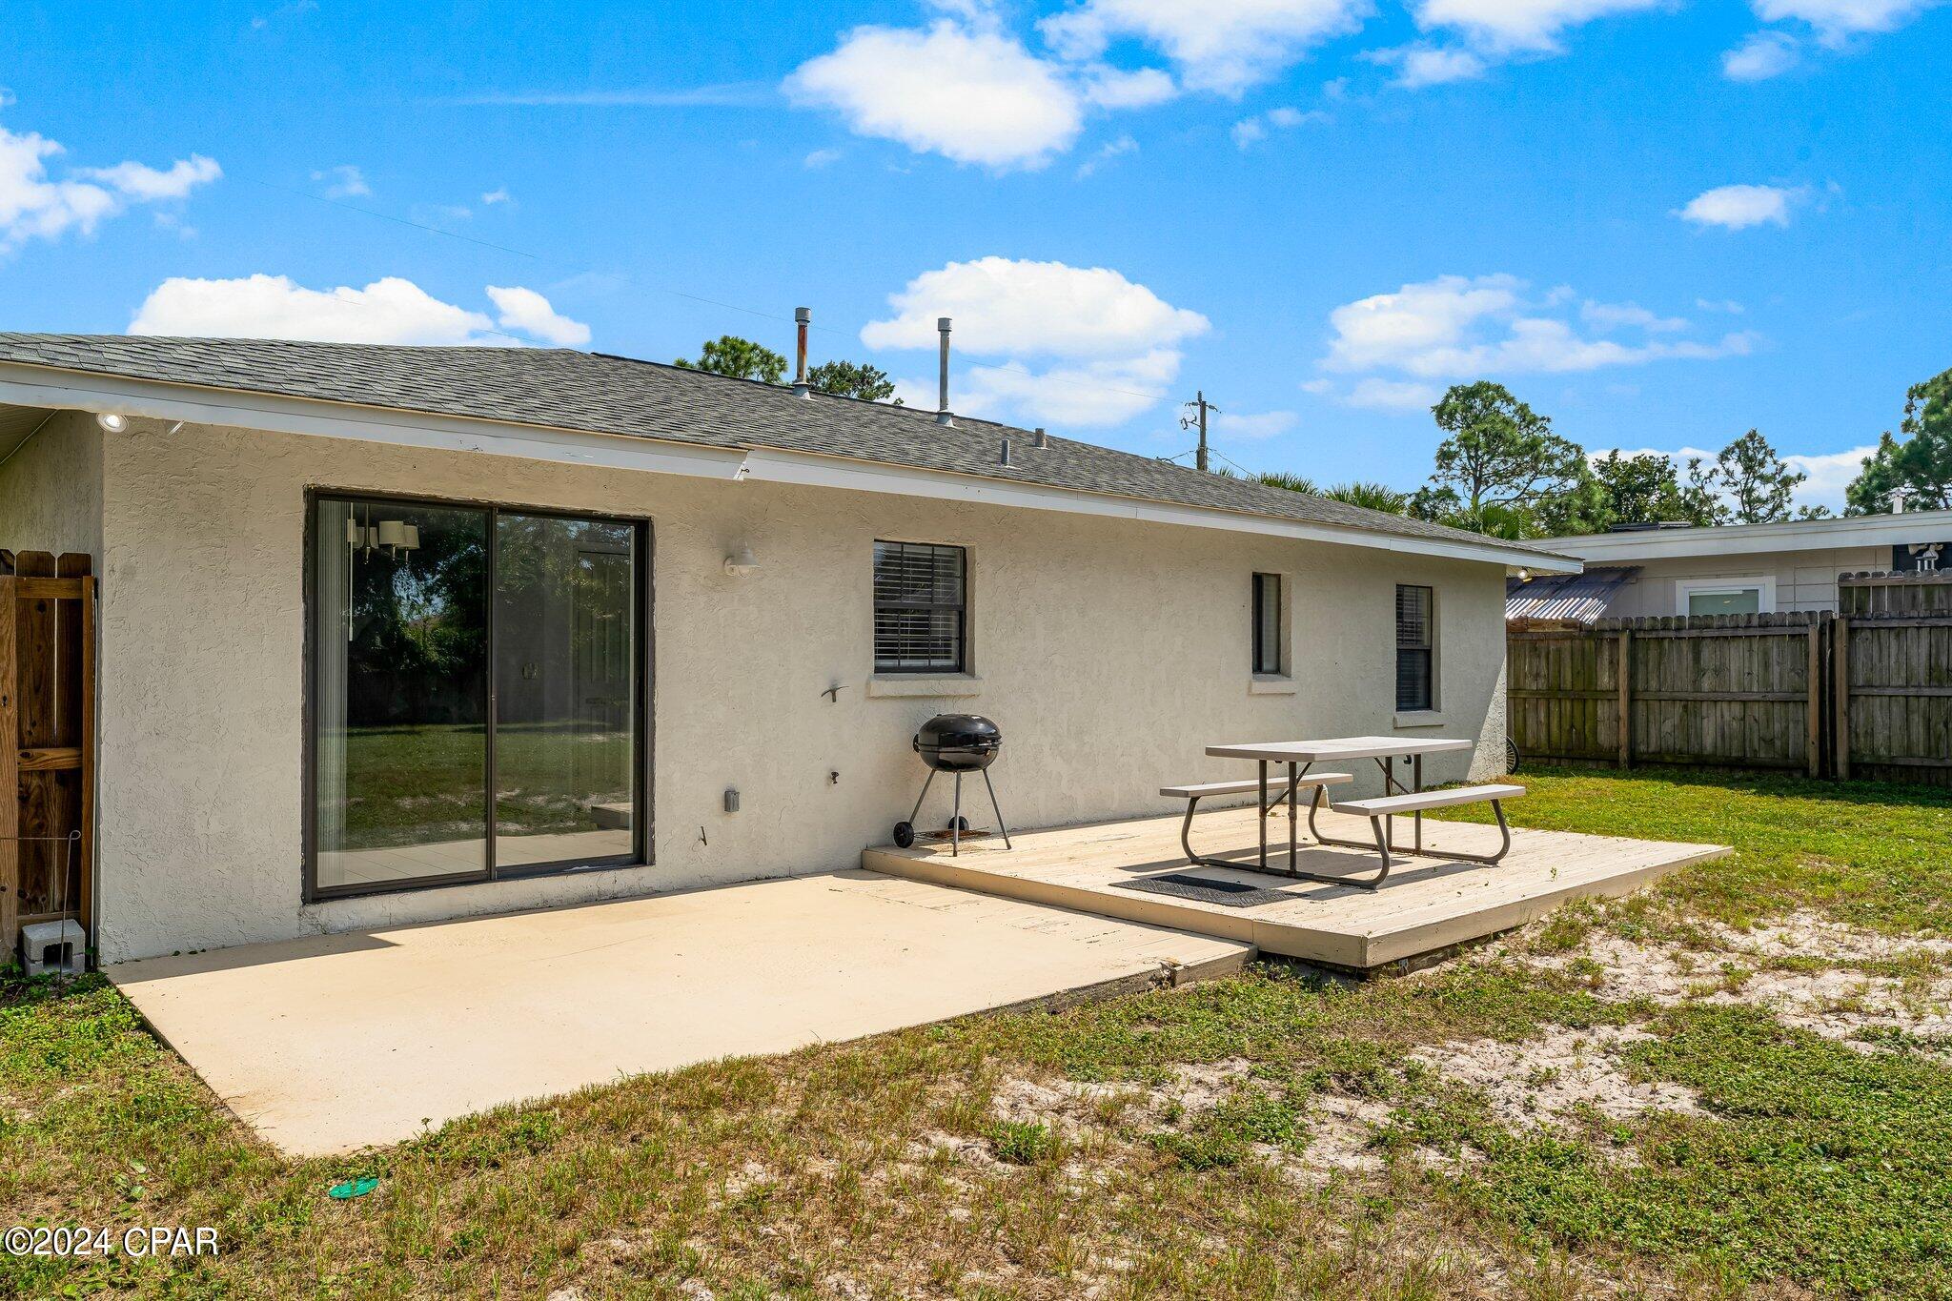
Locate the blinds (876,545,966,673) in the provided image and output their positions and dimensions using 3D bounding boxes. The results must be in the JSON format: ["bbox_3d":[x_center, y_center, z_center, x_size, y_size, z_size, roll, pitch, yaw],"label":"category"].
[{"bbox_3d":[-0.405,-0.292,9.124,0.892,0.913,0.072,1,-1,-42],"label":"blinds"}]

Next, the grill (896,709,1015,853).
[{"bbox_3d":[-0.140,0.882,8.681,0.566,0.898,0.586,1,-1,-42],"label":"grill"}]

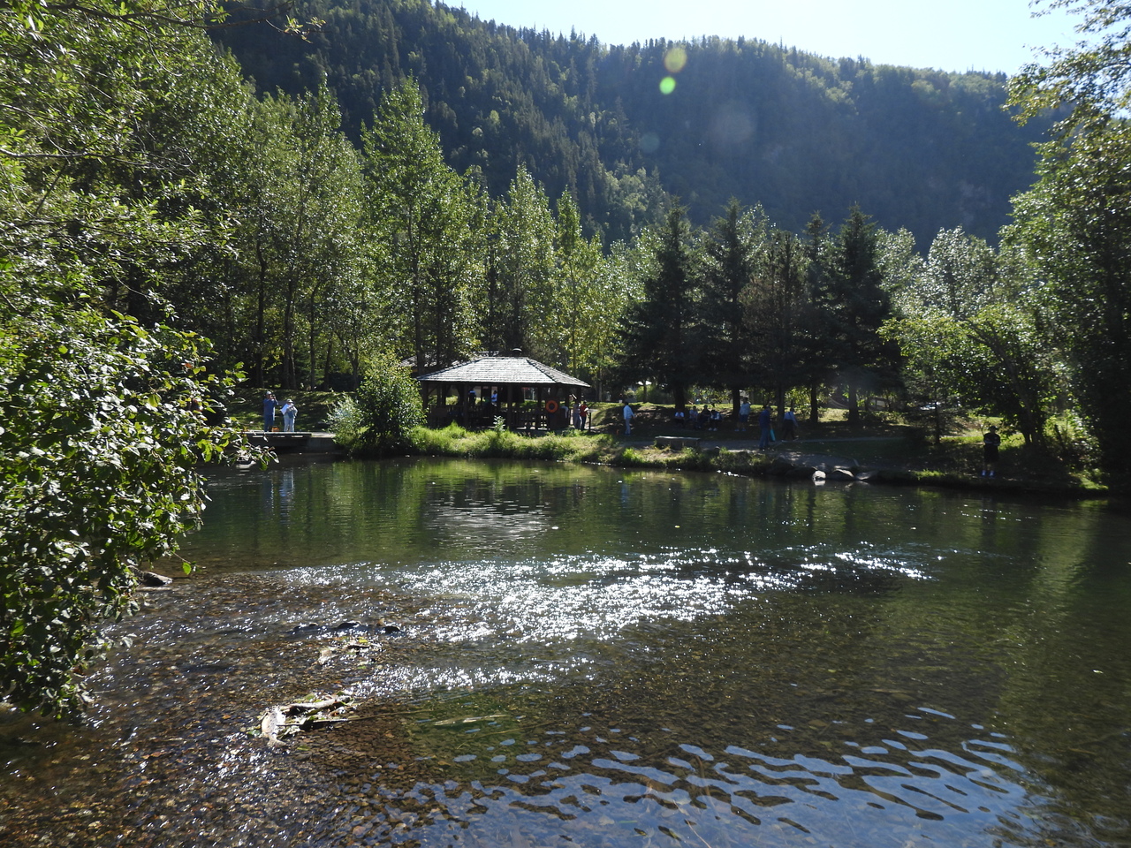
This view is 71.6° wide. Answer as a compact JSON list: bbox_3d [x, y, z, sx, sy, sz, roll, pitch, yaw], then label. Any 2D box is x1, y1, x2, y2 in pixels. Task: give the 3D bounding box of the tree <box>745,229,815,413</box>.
[{"bbox_3d":[11.476,-5.419,42.000,3.790,10.130,3.790,1,1,0],"label":"tree"}]

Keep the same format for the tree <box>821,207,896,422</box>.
[{"bbox_3d":[16.061,-5.984,43.000,4.170,11.820,4.170,1,1,0],"label":"tree"}]

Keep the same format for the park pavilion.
[{"bbox_3d":[-3.450,-1.970,45.000,8.300,4.550,6.400,1,1,17],"label":"park pavilion"}]

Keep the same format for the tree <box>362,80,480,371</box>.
[{"bbox_3d":[-9.211,-11.944,50.000,7.440,20.000,7.060,1,1,0],"label":"tree"}]

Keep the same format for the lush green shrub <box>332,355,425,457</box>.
[{"bbox_3d":[-9.056,-0.878,38.000,4.450,4.880,4.230,1,1,0],"label":"lush green shrub"}]

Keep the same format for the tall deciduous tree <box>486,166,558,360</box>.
[{"bbox_3d":[-3.068,-10.101,55.000,4.960,15.930,5.210,1,1,0],"label":"tall deciduous tree"}]

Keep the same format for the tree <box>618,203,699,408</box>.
[{"bbox_3d":[5.357,-6.793,45.500,4.720,12.000,4.720,1,1,0],"label":"tree"}]

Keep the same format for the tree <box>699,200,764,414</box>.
[{"bbox_3d":[9.401,-6.594,44.500,3.710,12.230,3.900,1,1,0],"label":"tree"}]

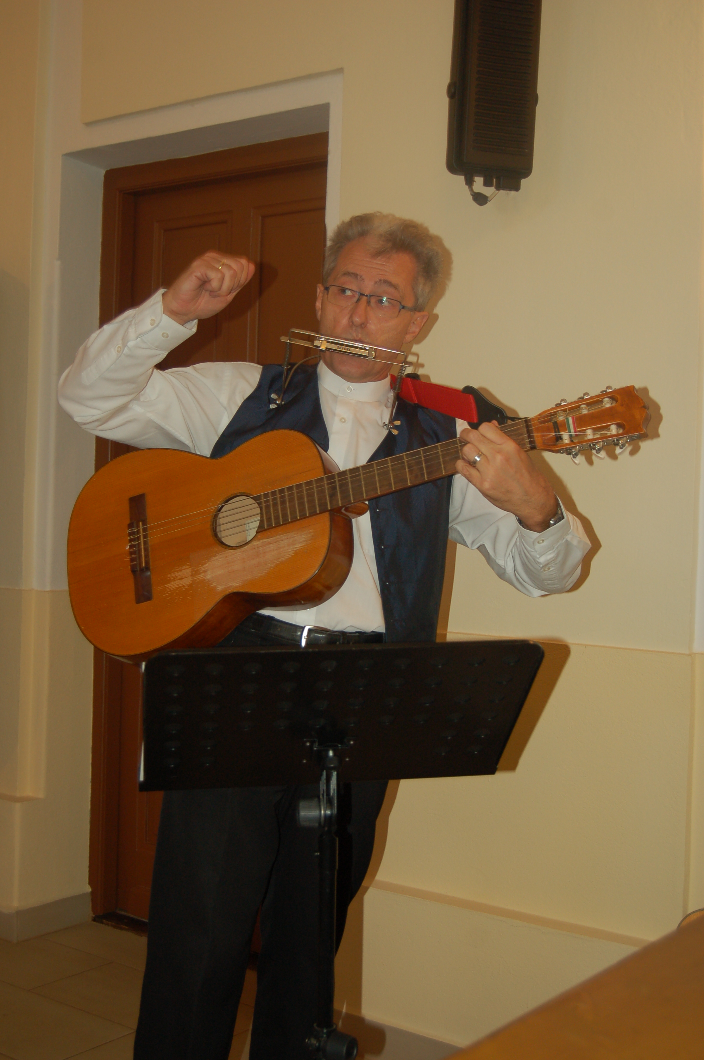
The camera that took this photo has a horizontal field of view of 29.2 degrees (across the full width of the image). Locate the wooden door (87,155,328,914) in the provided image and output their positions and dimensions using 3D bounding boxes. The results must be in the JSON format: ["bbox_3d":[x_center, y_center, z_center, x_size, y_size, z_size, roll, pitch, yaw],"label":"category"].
[{"bbox_3d":[-0.324,0.063,3.744,0.985,2.211,0.100,2,1,36],"label":"wooden door"}]

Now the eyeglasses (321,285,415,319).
[{"bbox_3d":[0.030,-0.386,2.330,0.140,0.041,0.142,15,9,7],"label":"eyeglasses"}]

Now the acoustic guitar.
[{"bbox_3d":[-0.008,-0.043,2.156,0.980,0.370,0.112,-16,-28,16],"label":"acoustic guitar"}]

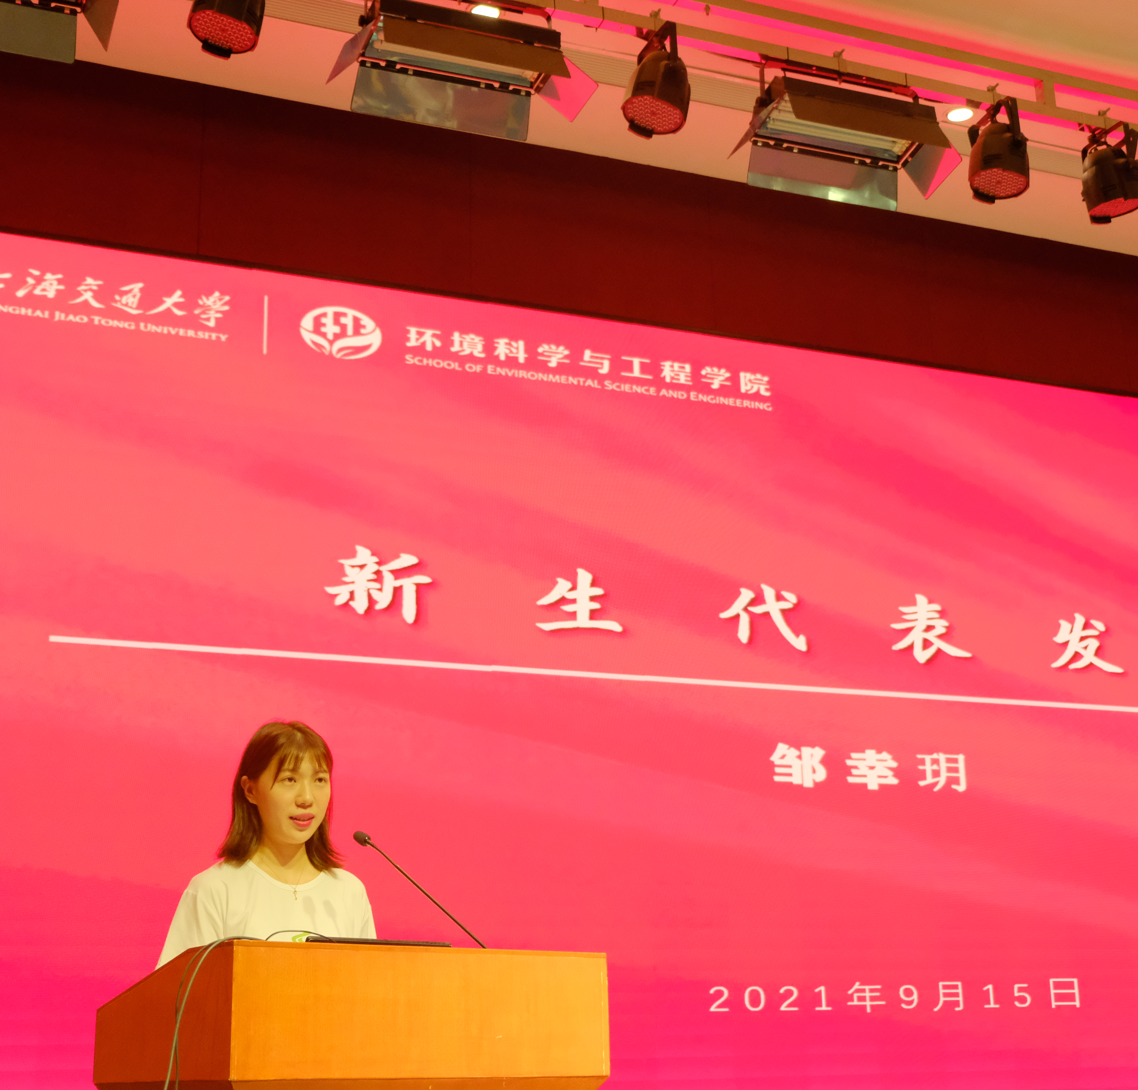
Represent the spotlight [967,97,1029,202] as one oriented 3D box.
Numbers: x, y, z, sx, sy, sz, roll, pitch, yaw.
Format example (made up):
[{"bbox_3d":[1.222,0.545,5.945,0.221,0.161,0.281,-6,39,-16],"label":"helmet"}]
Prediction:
[{"bbox_3d":[1.560,-1.440,6.285,0.225,0.310,0.245,10,-20,-20],"label":"spotlight"}]

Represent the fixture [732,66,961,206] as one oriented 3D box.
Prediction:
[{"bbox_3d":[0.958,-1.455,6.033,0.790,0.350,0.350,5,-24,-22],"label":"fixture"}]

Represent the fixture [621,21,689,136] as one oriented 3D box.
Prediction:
[{"bbox_3d":[0.286,-1.566,5.782,0.225,0.310,0.245,20,-23,-16],"label":"fixture"}]

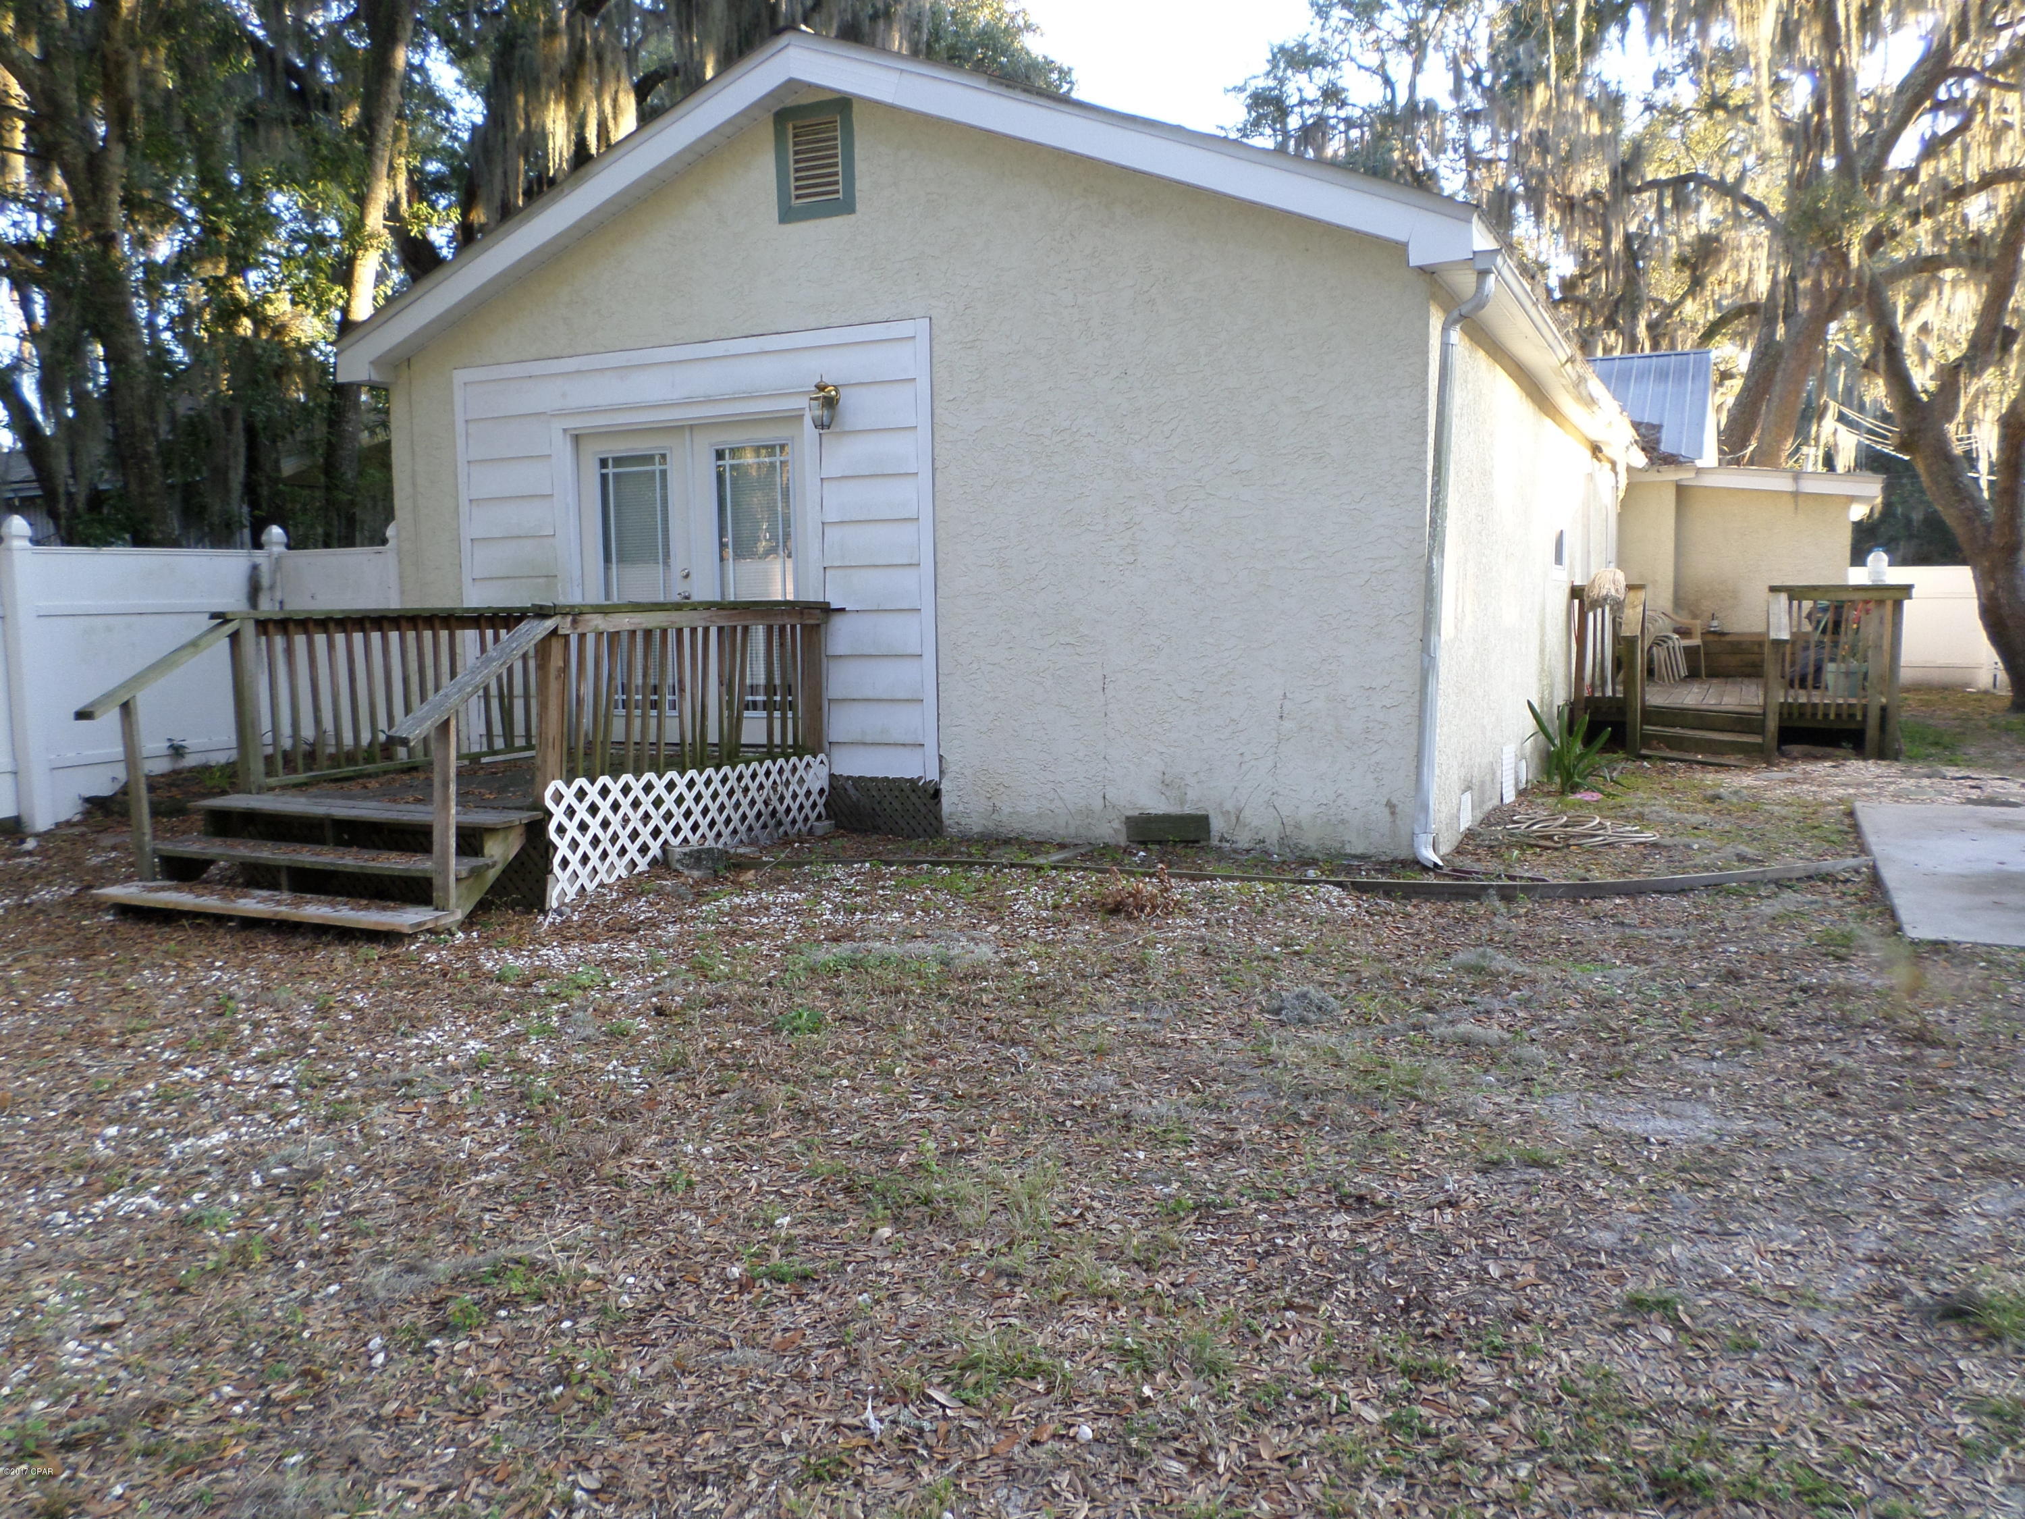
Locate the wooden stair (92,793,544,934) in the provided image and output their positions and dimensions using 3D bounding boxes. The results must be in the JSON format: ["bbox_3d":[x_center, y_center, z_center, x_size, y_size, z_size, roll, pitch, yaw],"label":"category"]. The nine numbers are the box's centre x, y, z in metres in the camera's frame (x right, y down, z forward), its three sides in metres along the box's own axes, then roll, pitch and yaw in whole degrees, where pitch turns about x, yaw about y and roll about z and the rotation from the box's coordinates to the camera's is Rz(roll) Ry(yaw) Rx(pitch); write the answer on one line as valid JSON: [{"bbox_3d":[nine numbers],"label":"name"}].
[{"bbox_3d":[-3.271,0.474,6.943,2.080,0.440,0.840,2,7,26],"label":"wooden stair"}]

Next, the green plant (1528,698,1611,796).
[{"bbox_3d":[4.201,-0.076,11.032,0.630,0.680,0.600,2,7,26],"label":"green plant"}]

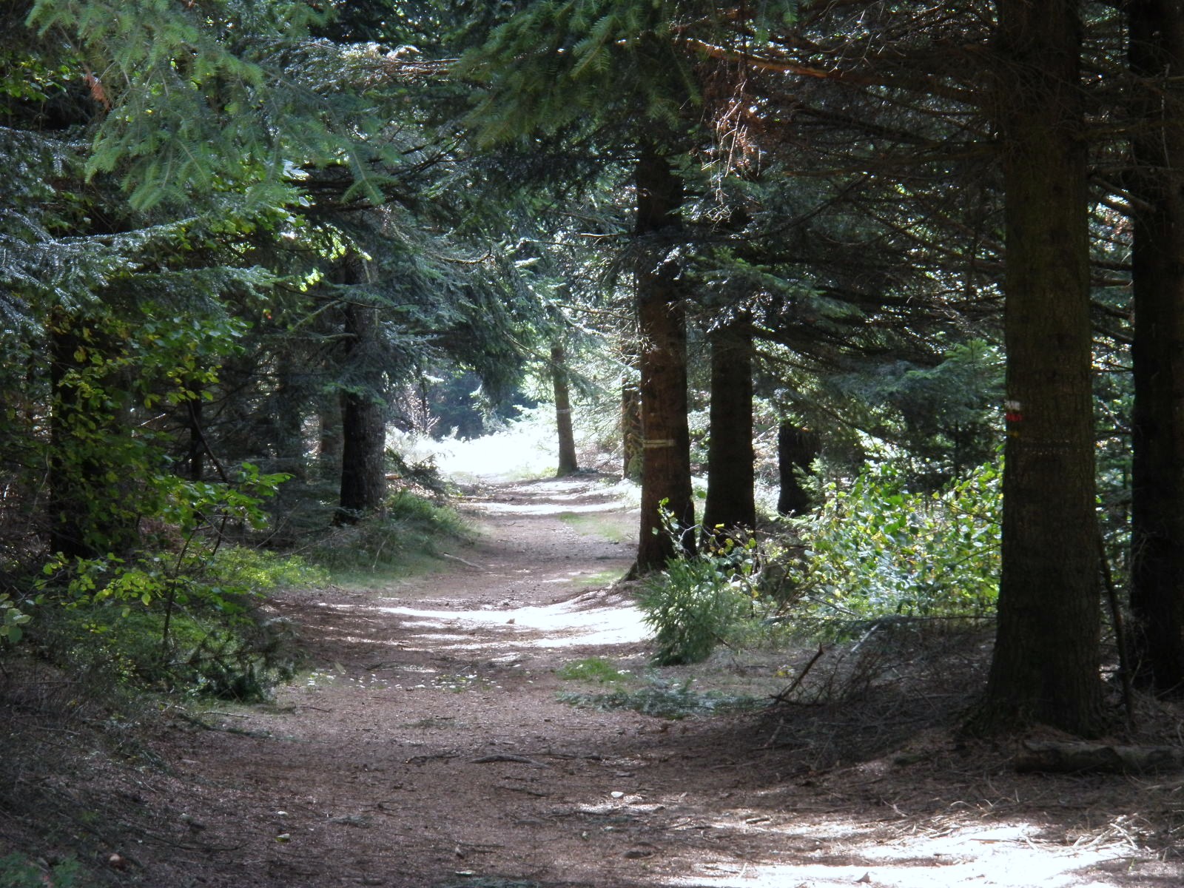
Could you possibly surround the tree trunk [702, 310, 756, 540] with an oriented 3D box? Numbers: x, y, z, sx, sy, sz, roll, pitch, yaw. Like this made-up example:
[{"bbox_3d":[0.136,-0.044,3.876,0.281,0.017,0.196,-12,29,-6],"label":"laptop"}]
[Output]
[{"bbox_3d":[1.527,-0.190,46.000,0.540,2.500,0.520,0,0,0],"label":"tree trunk"}]

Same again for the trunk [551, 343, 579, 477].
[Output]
[{"bbox_3d":[-0.550,-0.669,82.000,0.420,2.640,0.420,-5,0,0],"label":"trunk"}]

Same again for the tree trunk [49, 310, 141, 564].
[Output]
[{"bbox_3d":[-3.449,-0.067,28.500,0.590,1.720,0.560,0,0,0],"label":"tree trunk"}]

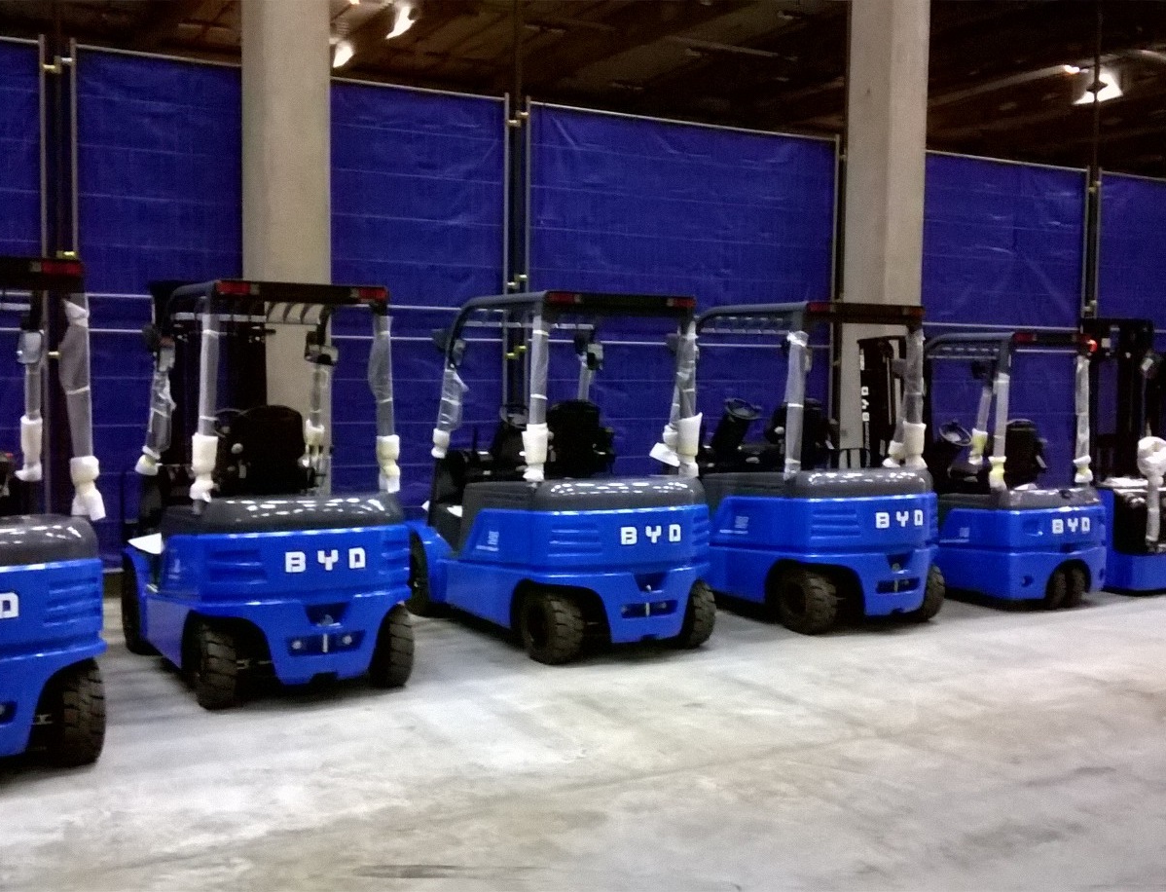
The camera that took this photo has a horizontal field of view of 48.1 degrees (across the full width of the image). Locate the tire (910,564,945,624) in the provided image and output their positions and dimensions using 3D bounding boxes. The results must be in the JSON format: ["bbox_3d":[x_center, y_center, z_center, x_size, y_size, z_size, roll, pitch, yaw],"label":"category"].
[{"bbox_3d":[2.346,1.005,9.233,0.185,0.464,0.464,-1,4,-24],"label":"tire"}]

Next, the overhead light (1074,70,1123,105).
[{"bbox_3d":[8.707,-6.049,22.038,0.560,0.430,0.560,-1,4,-29],"label":"overhead light"}]

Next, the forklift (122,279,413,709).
[{"bbox_3d":[-1.880,0.144,7.710,1.300,2.260,2.580,-1,4,-28],"label":"forklift"}]

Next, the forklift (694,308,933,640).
[{"bbox_3d":[1.549,0.099,9.656,1.270,2.200,2.380,-1,4,-29],"label":"forklift"}]

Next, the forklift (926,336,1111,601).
[{"bbox_3d":[3.182,0.128,10.596,1.120,2.070,2.200,-1,4,-29],"label":"forklift"}]

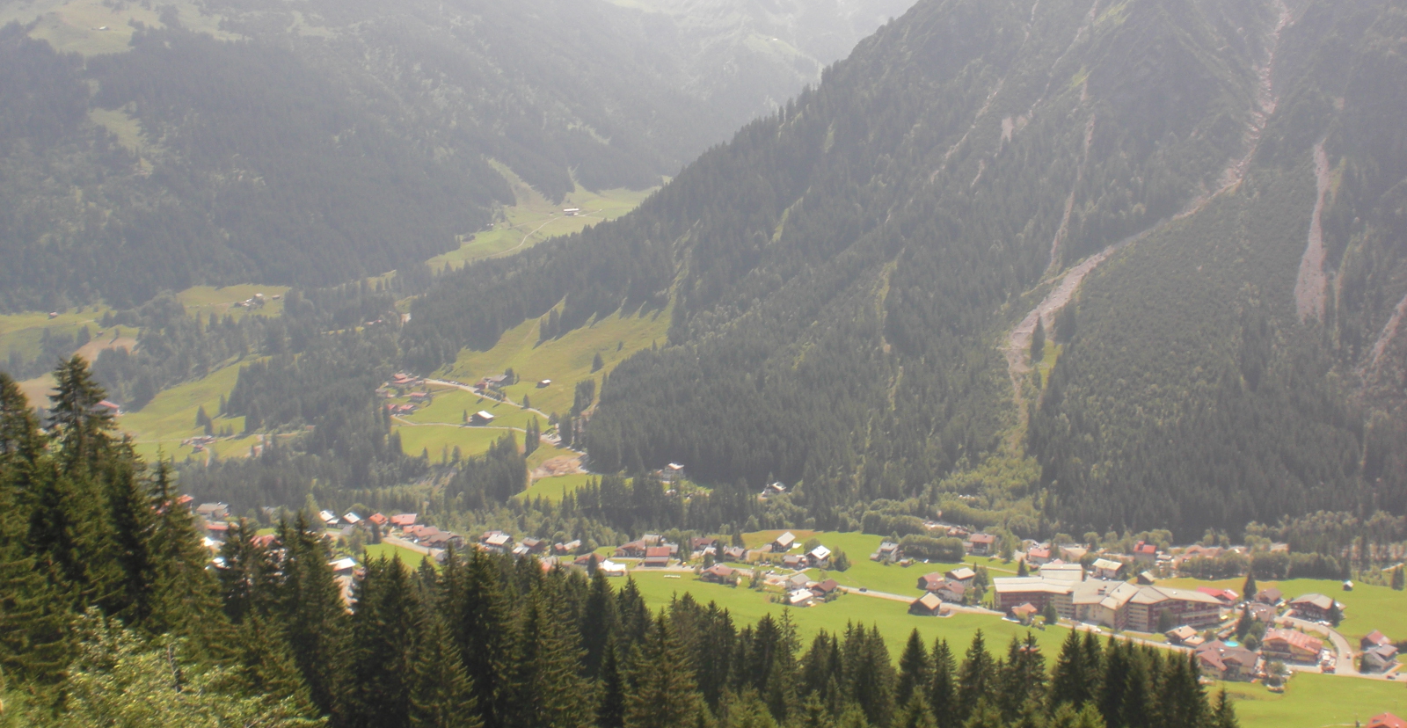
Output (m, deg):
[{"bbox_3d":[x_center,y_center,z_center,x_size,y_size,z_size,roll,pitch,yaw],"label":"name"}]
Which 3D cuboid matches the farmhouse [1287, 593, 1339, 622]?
[{"bbox_3d":[323.500,128.400,819.200,17.600,9.100,17.600,7,12,35],"label":"farmhouse"}]

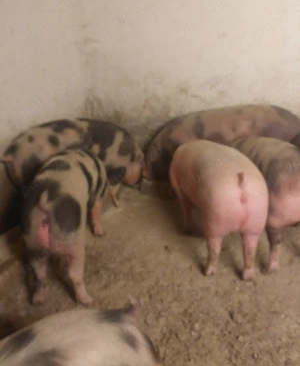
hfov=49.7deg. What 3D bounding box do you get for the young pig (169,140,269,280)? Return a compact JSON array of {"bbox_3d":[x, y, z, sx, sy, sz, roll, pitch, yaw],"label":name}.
[{"bbox_3d":[0.281,0.068,1.860,0.300,0.560,0.930,-4,19,-10],"label":"young pig"}]

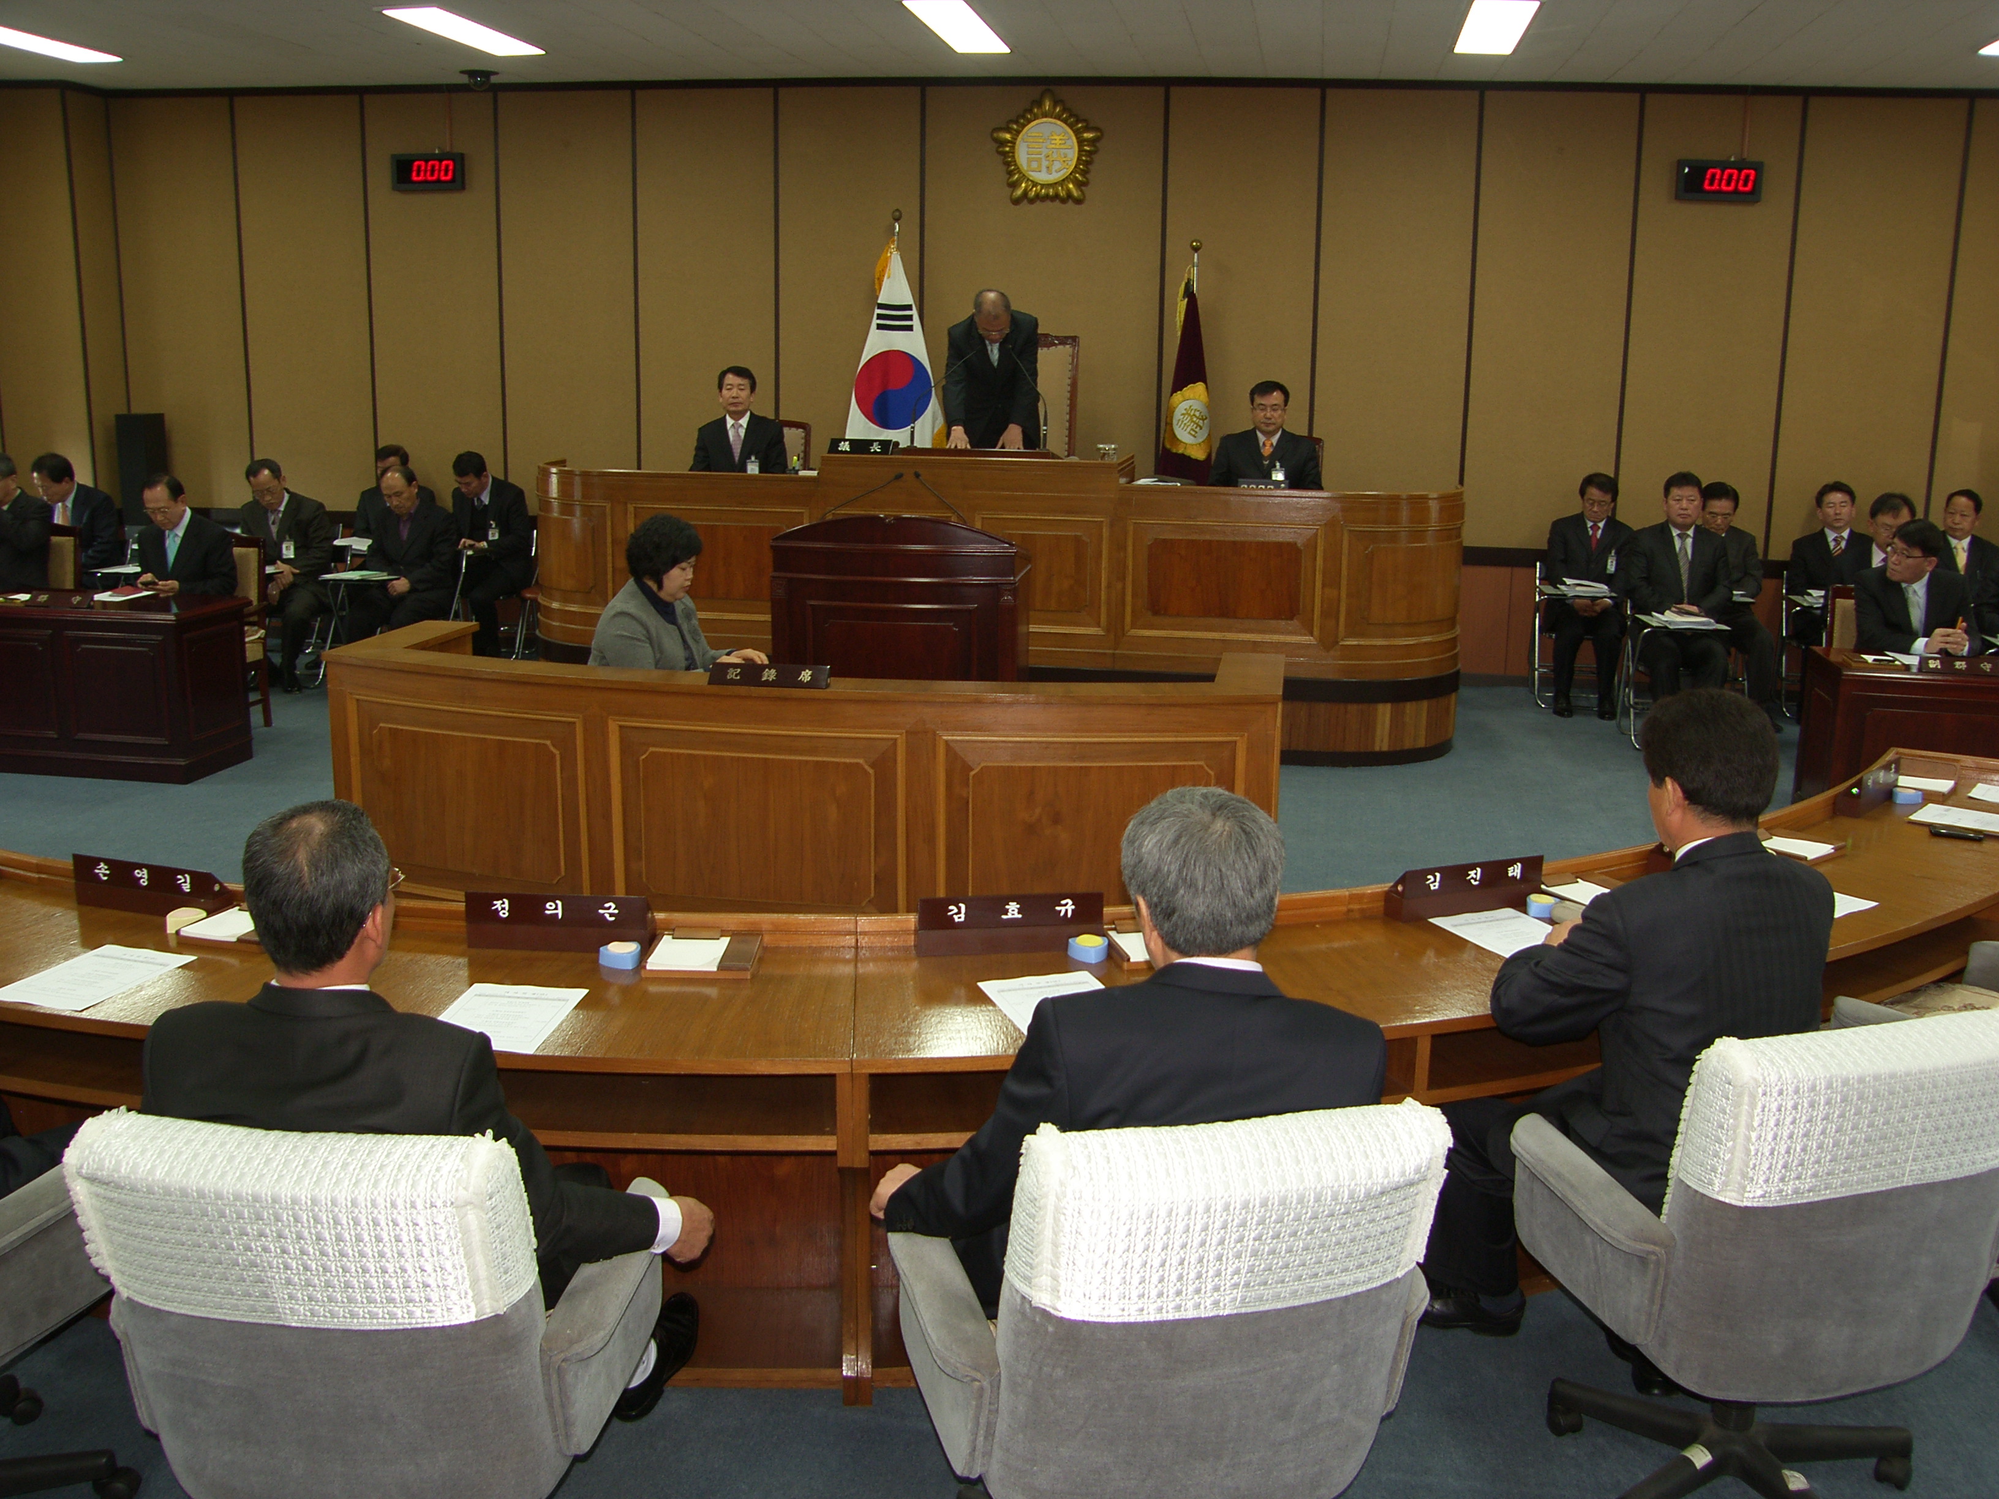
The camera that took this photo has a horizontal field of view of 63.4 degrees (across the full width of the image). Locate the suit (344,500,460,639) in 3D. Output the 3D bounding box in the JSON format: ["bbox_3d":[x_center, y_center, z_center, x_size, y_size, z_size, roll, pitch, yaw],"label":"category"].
[{"bbox_3d":[-3.288,-0.911,9.008,0.520,1.000,0.650,2,13,3],"label":"suit"}]

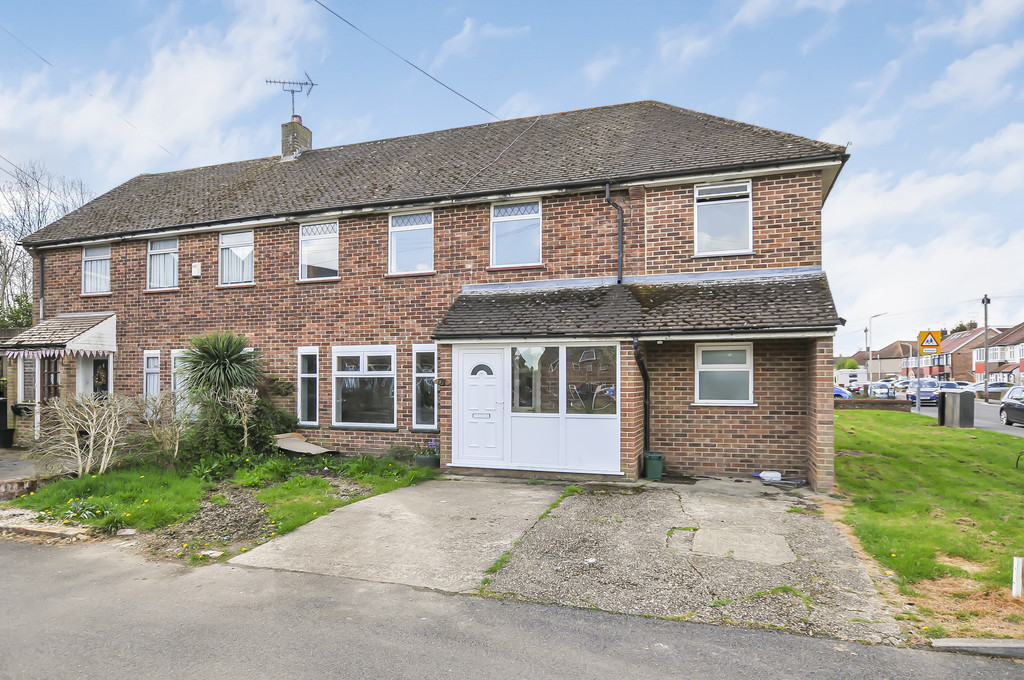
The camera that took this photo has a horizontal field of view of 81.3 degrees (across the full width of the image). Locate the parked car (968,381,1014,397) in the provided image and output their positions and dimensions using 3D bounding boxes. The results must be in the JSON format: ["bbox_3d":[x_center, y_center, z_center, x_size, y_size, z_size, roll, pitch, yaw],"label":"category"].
[{"bbox_3d":[40.144,4.232,50.000,4.300,1.470,1.800,-1,-2,20],"label":"parked car"}]

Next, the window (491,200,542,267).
[{"bbox_3d":[0.075,-1.910,10.720,0.950,1.180,0.100,-1,-2,19],"label":"window"}]

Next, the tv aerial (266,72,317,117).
[{"bbox_3d":[-5.840,-6.528,15.800,1.280,1.100,0.400,0,-2,-10],"label":"tv aerial"}]

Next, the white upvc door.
[{"bbox_3d":[-0.526,1.092,9.800,0.860,1.910,0.090,-1,-2,19],"label":"white upvc door"}]

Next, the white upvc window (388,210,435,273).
[{"bbox_3d":[-1.931,-1.865,11.529,0.983,1.185,0.120,-1,-2,19],"label":"white upvc window"}]

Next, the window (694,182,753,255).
[{"bbox_3d":[3.403,-1.947,9.600,0.880,1.180,0.100,-1,-2,19],"label":"window"}]

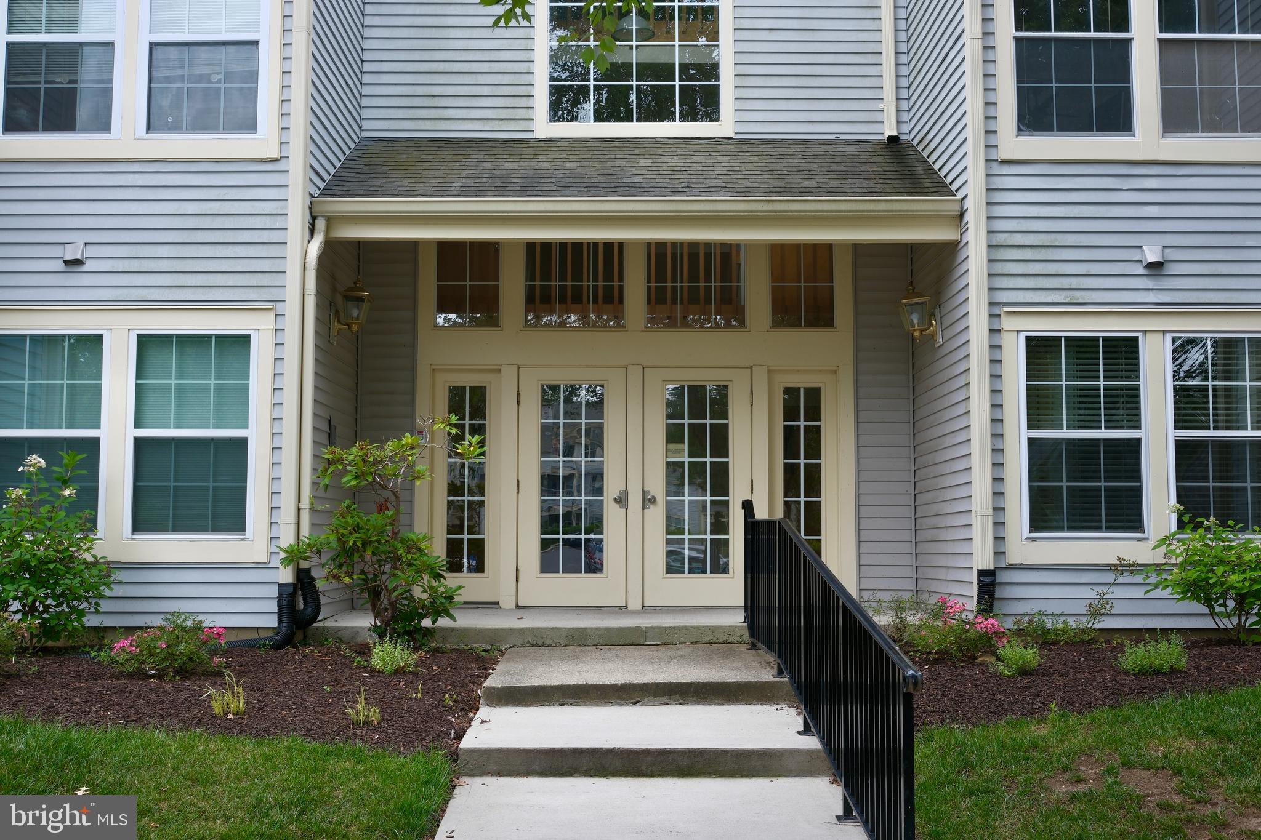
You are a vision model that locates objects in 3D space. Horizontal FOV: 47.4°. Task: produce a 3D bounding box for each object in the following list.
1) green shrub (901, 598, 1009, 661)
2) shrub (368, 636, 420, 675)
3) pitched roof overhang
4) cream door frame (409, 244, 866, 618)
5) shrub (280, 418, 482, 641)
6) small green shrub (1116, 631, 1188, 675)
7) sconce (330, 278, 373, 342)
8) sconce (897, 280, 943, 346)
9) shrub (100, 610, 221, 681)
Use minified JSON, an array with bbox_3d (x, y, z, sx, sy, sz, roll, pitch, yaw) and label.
[{"bbox_3d":[2.054,1.312,9.072,0.666,0.392,0.550,0,-5,0],"label":"green shrub"},{"bbox_3d":[-1.426,1.405,8.628,0.302,0.226,0.280,0,-5,0],"label":"shrub"},{"bbox_3d":[0.048,-1.882,11.420,4.720,1.260,1.880,0,-5,0],"label":"pitched roof overhang"},{"bbox_3d":[0.046,-0.006,12.198,3.750,3.200,0.160,0,-5,0],"label":"cream door frame"},{"bbox_3d":[-1.621,0.696,9.323,1.317,1.423,1.100,0,-5,0],"label":"shrub"},{"bbox_3d":[3.158,1.408,8.693,0.441,0.248,0.380,0,-5,0],"label":"small green shrub"},{"bbox_3d":[-2.166,-0.862,11.197,0.315,0.510,0.215,0,-5,0],"label":"sconce"},{"bbox_3d":[2.261,-0.833,11.199,0.310,0.510,0.215,0,-5,0],"label":"sconce"},{"bbox_3d":[-2.863,1.366,8.761,0.781,0.384,0.650,0,-5,0],"label":"shrub"}]

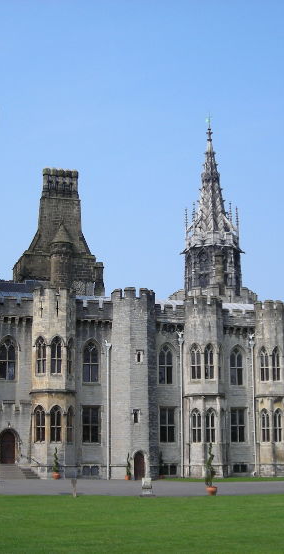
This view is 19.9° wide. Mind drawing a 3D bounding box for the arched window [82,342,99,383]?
[{"bbox_3d":[-3.607,5.948,56.708,1.254,3.003,0.300,3,-12,-17],"label":"arched window"}]

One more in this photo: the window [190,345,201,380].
[{"bbox_3d":[3.879,6.066,57.814,0.881,2.634,0.300,-6,-13,27],"label":"window"}]

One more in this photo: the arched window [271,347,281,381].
[{"bbox_3d":[9.556,6.201,57.547,0.718,2.445,0.250,4,-12,-19],"label":"arched window"}]

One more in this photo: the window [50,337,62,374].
[{"bbox_3d":[-5.912,5.414,55.710,0.851,2.574,0.300,4,-11,-21],"label":"window"}]

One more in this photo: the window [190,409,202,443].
[{"bbox_3d":[4.030,11.006,59.988,0.960,2.508,0.300,-5,-12,26],"label":"window"}]

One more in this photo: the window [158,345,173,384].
[{"bbox_3d":[1.638,6.058,56.059,1.109,2.828,0.250,4,-12,-19],"label":"window"}]

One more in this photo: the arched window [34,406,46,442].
[{"bbox_3d":[-6.916,9.984,54.948,0.861,2.435,0.300,-5,-11,23],"label":"arched window"}]

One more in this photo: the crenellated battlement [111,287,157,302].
[{"bbox_3d":[-0.678,1.354,61.009,3.150,1.144,3.150,4,-11,-18],"label":"crenellated battlement"}]

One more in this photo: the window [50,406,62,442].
[{"bbox_3d":[-5.827,9.977,54.907,0.839,2.433,0.300,4,-11,-21],"label":"window"}]

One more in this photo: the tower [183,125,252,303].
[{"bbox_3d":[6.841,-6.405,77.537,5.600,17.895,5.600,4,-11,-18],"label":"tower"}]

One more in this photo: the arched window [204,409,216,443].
[{"bbox_3d":[4.973,10.821,59.051,0.849,2.437,0.300,4,-11,-21],"label":"arched window"}]

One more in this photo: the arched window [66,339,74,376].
[{"bbox_3d":[-5.037,5.529,56.539,0.300,2.537,0.931,-5,-11,23],"label":"arched window"}]

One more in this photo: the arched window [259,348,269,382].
[{"bbox_3d":[8.756,6.203,57.566,0.734,2.441,0.250,-5,-12,25],"label":"arched window"}]

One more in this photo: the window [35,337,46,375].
[{"bbox_3d":[-6.750,5.297,54.661,0.874,2.562,0.300,-6,-13,27],"label":"window"}]

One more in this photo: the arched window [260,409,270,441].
[{"bbox_3d":[8.924,10.693,58.432,0.733,2.387,0.300,-6,-13,27],"label":"arched window"}]

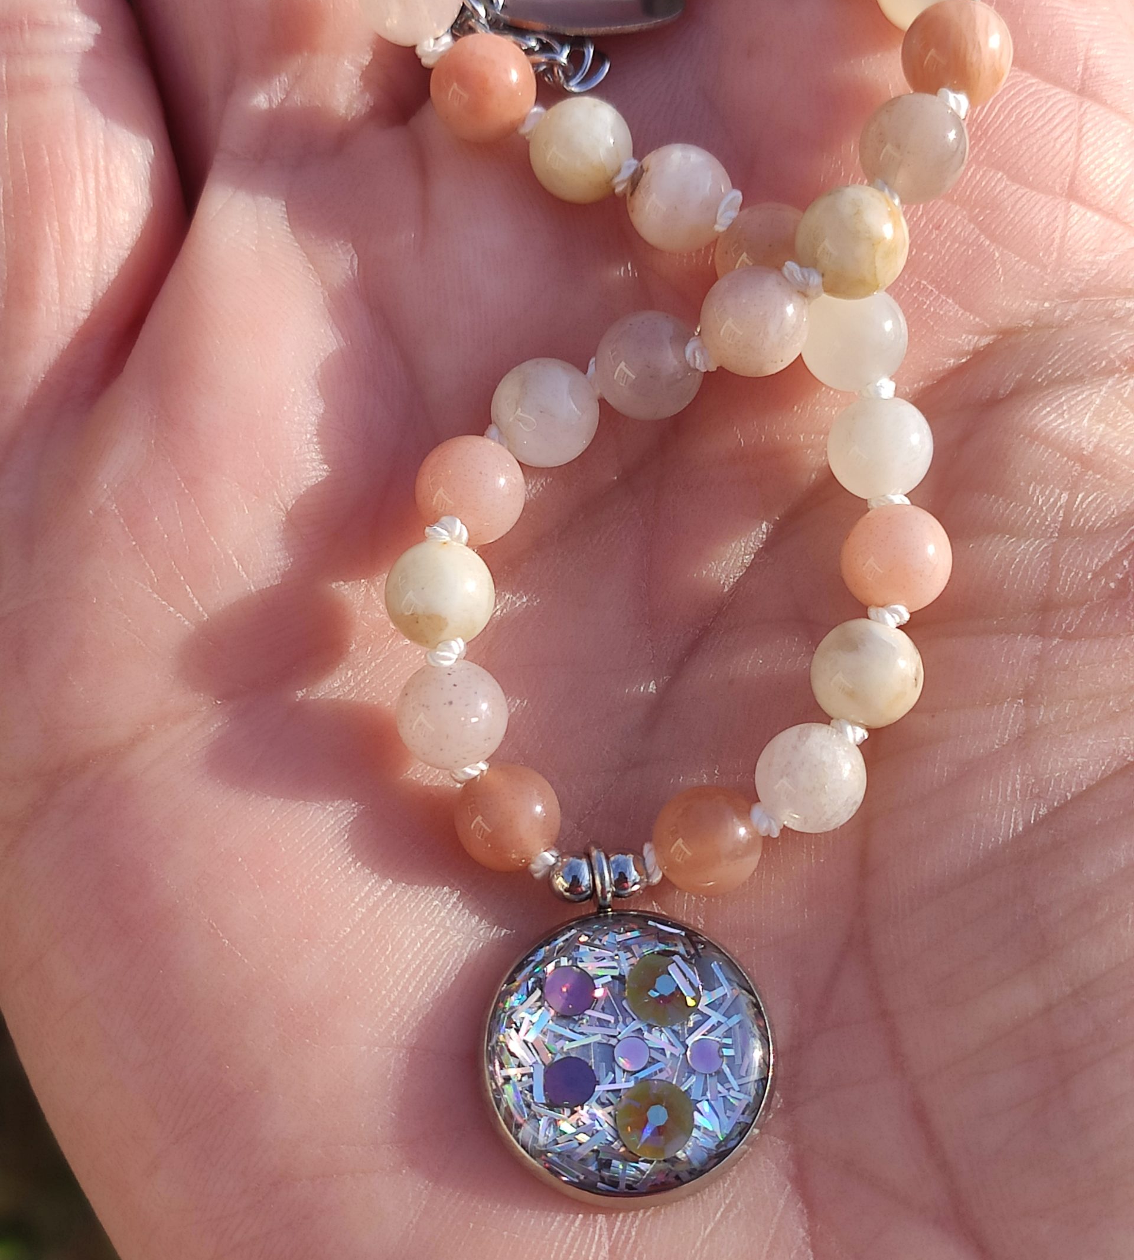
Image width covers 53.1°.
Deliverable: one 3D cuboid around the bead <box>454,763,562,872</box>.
[{"bbox_3d":[-0.004,0.014,0.085,0.008,0.008,0.008,0,53,0],"label":"bead"}]

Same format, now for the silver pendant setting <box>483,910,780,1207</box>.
[{"bbox_3d":[0.005,0.032,0.085,0.021,0.006,0.021,-4,66,0],"label":"silver pendant setting"}]

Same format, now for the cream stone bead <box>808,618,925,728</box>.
[{"bbox_3d":[0.022,0.003,0.083,0.008,0.008,0.008,0,53,0],"label":"cream stone bead"}]

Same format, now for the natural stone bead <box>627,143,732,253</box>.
[{"bbox_3d":[0.009,-0.033,0.086,0.008,0.008,0.008,0,60,0],"label":"natural stone bead"}]

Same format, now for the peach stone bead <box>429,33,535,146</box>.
[{"bbox_3d":[-0.006,-0.041,0.087,0.008,0.008,0.008,0,60,0],"label":"peach stone bead"}]

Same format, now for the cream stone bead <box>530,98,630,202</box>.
[{"bbox_3d":[0.001,-0.037,0.088,0.008,0.008,0.008,1,55,-1],"label":"cream stone bead"}]

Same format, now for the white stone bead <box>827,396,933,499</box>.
[{"bbox_3d":[0.024,-0.014,0.087,0.008,0.008,0.008,1,55,-1],"label":"white stone bead"}]

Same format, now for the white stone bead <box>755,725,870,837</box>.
[{"bbox_3d":[0.018,0.011,0.083,0.008,0.008,0.008,0,53,0],"label":"white stone bead"}]

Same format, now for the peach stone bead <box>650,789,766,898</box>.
[{"bbox_3d":[0.010,0.015,0.084,0.008,0.008,0.008,0,60,0],"label":"peach stone bead"}]

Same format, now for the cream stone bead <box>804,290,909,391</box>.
[{"bbox_3d":[0.022,-0.022,0.087,0.008,0.008,0.008,0,53,0],"label":"cream stone bead"}]

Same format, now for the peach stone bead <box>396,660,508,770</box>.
[{"bbox_3d":[-0.008,0.006,0.083,0.008,0.008,0.008,1,55,-1],"label":"peach stone bead"}]

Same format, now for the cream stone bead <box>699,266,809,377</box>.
[{"bbox_3d":[0.014,-0.023,0.084,0.008,0.008,0.008,0,60,0],"label":"cream stone bead"}]

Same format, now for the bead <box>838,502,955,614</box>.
[{"bbox_3d":[0.024,-0.005,0.084,0.008,0.008,0.008,0,60,0],"label":"bead"}]

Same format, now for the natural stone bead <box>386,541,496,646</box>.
[{"bbox_3d":[-0.009,-0.003,0.084,0.008,0.008,0.008,1,55,-1],"label":"natural stone bead"}]

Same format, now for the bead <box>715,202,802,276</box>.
[{"bbox_3d":[0.016,-0.030,0.090,0.008,0.008,0.008,0,60,0],"label":"bead"}]

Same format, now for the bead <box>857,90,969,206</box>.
[{"bbox_3d":[0.027,-0.037,0.087,0.008,0.008,0.008,0,53,0],"label":"bead"}]

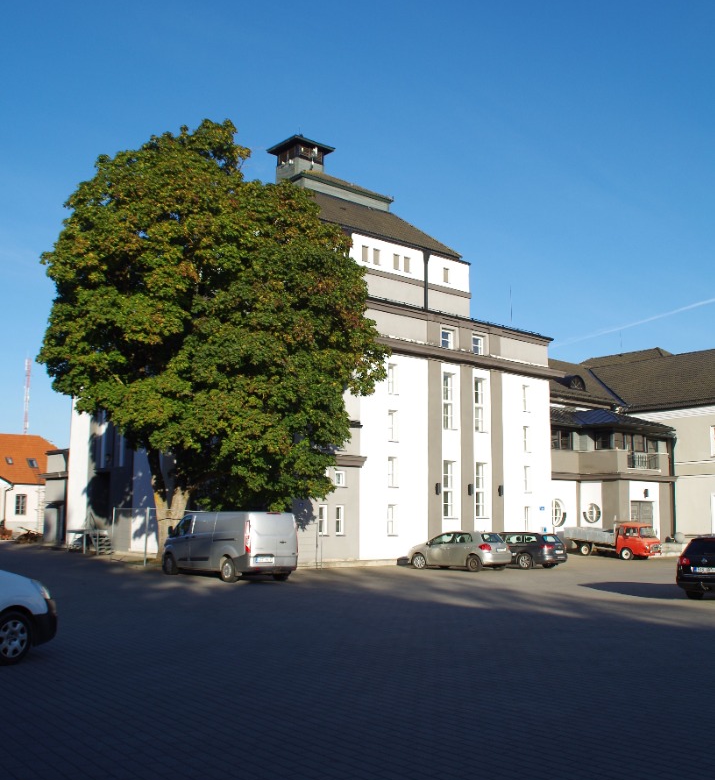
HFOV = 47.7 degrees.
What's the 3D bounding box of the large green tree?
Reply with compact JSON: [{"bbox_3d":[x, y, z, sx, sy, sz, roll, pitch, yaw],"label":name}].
[{"bbox_3d":[-5.572,-2.123,31.301,13.400,17.700,12.300,1,-9,0],"label":"large green tree"}]

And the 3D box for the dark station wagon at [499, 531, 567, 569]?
[{"bbox_3d":[6.660,6.729,34.386,1.820,1.500,4.700,8,-12,-40],"label":"dark station wagon"}]

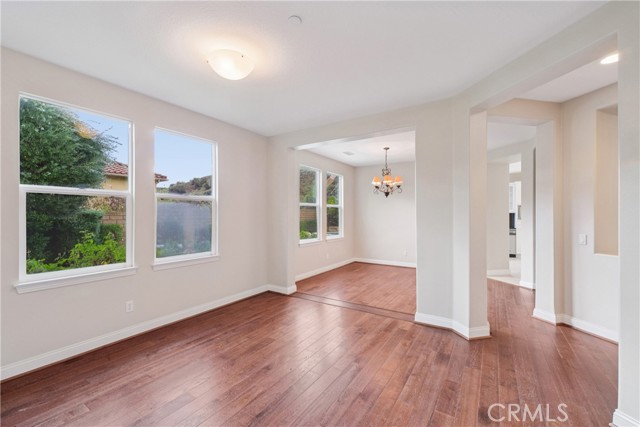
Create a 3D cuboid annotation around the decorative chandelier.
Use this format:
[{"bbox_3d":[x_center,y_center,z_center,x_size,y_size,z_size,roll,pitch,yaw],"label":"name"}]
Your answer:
[{"bbox_3d":[1.390,-0.830,5.500,0.640,1.030,0.640,0,0,34],"label":"decorative chandelier"}]

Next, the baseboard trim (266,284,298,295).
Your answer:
[{"bbox_3d":[-0.658,1.320,4.706,0.470,0.130,0.230,0,0,34],"label":"baseboard trim"}]

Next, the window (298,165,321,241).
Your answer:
[{"bbox_3d":[-0.200,-0.190,5.868,0.100,1.620,0.830,0,0,34],"label":"window"}]

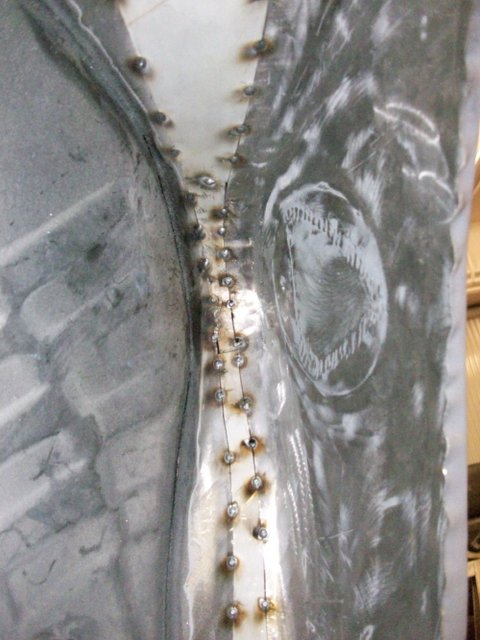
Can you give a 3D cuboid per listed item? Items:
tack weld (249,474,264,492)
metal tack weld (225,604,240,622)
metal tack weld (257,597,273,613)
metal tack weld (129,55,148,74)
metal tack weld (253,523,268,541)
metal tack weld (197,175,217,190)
[{"bbox_3d":[0.010,0.098,0.378,0.007,0.004,0.009,0,93,0],"label":"tack weld"},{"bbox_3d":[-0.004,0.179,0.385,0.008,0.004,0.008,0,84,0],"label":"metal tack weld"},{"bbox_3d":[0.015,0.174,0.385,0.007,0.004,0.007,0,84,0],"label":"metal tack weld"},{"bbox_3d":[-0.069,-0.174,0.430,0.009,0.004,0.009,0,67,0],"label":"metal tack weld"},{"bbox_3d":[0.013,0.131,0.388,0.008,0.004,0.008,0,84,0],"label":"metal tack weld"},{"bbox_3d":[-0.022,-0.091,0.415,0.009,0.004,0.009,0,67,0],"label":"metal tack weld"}]

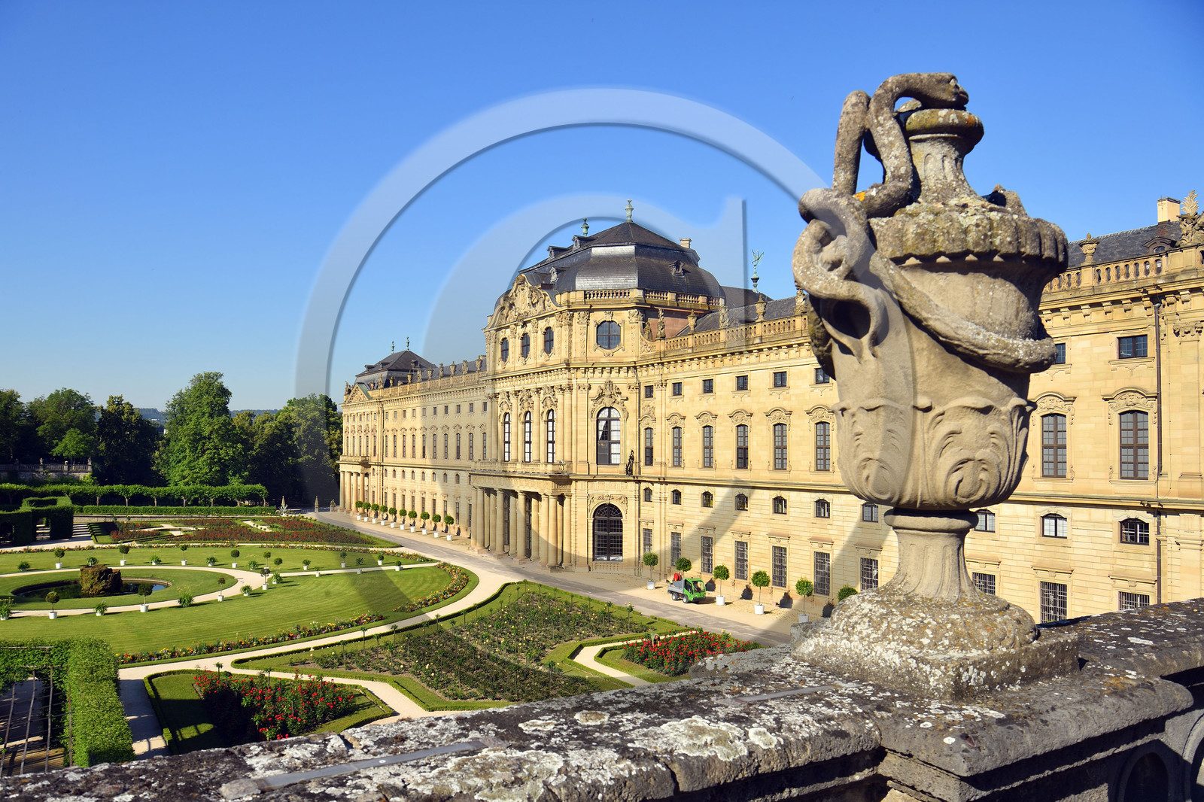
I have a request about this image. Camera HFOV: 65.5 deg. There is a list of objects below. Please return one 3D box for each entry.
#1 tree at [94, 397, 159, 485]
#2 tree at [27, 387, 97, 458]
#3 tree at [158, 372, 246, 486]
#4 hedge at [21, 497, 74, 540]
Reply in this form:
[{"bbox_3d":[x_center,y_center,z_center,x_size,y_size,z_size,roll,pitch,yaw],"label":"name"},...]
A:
[{"bbox_3d":[-89.730,9.410,176.250,10.920,21.000,10.590,3,-4,-27],"label":"tree"},{"bbox_3d":[-102.690,5.380,177.380,11.590,15.790,11.240,3,-4,-30],"label":"tree"},{"bbox_3d":[-76.970,7.410,179.020,15.400,25.710,14.940,2,-4,-23],"label":"tree"},{"bbox_3d":[-71.520,15.050,120.920,5.200,3.860,24.000,3,-4,-30],"label":"hedge"}]

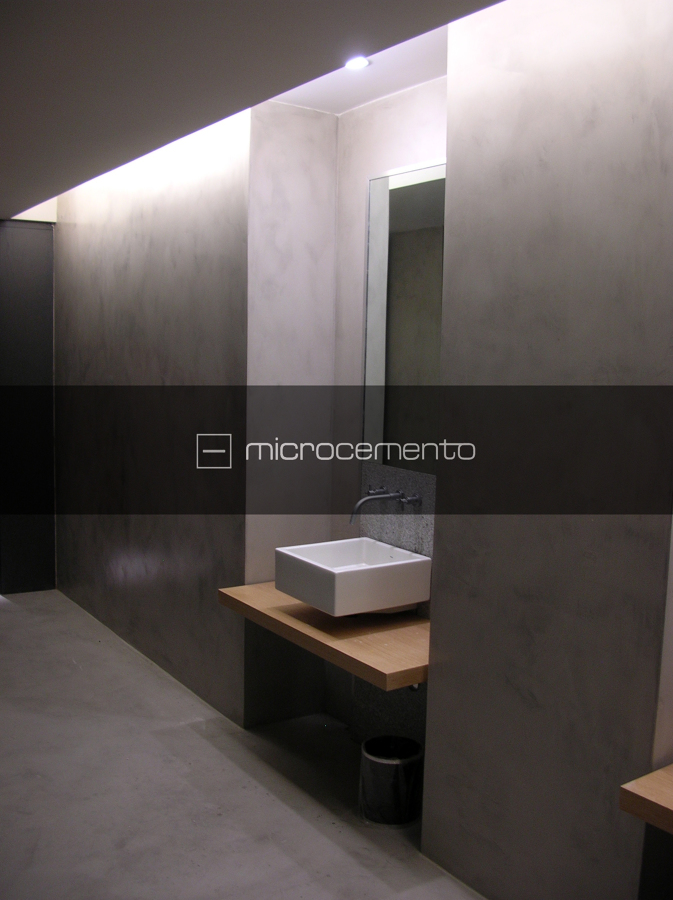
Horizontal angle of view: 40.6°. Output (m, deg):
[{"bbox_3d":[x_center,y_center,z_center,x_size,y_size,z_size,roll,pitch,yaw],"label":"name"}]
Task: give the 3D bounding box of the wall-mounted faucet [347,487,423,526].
[{"bbox_3d":[0.159,0.208,3.436,0.243,0.127,0.273,-3,7,-34],"label":"wall-mounted faucet"}]

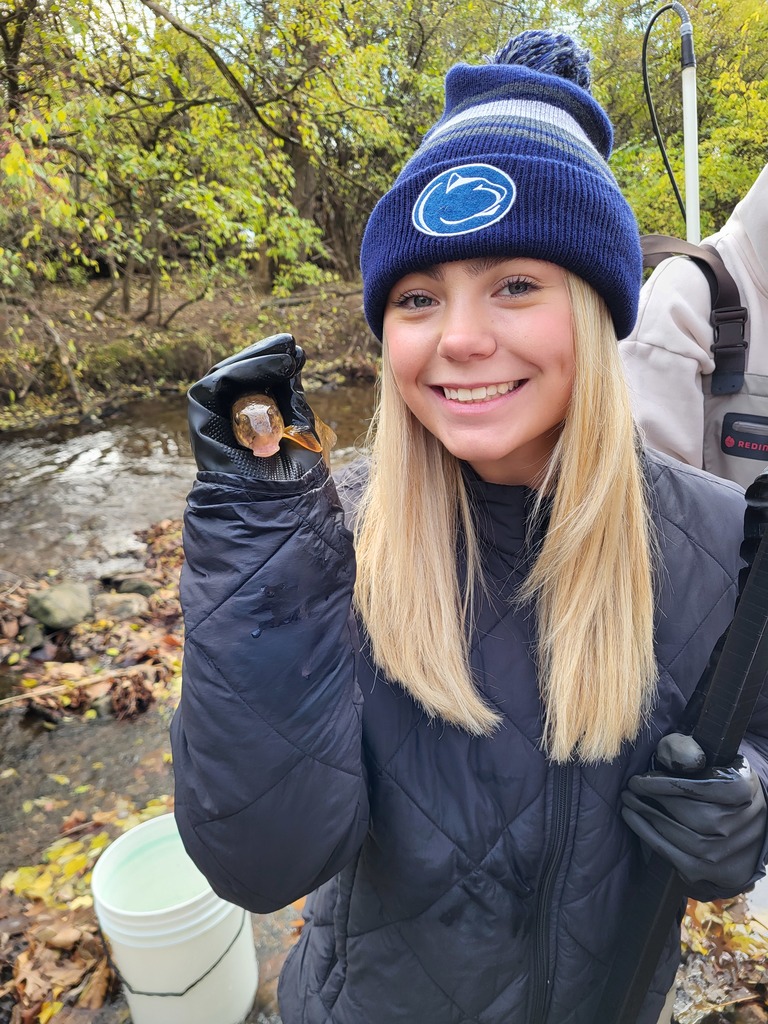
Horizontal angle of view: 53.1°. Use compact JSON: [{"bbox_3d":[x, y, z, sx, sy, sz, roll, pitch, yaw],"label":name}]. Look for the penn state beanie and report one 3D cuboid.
[{"bbox_3d":[0.097,-0.250,0.590,0.198,0.265,0.230,0,-12,20],"label":"penn state beanie"}]

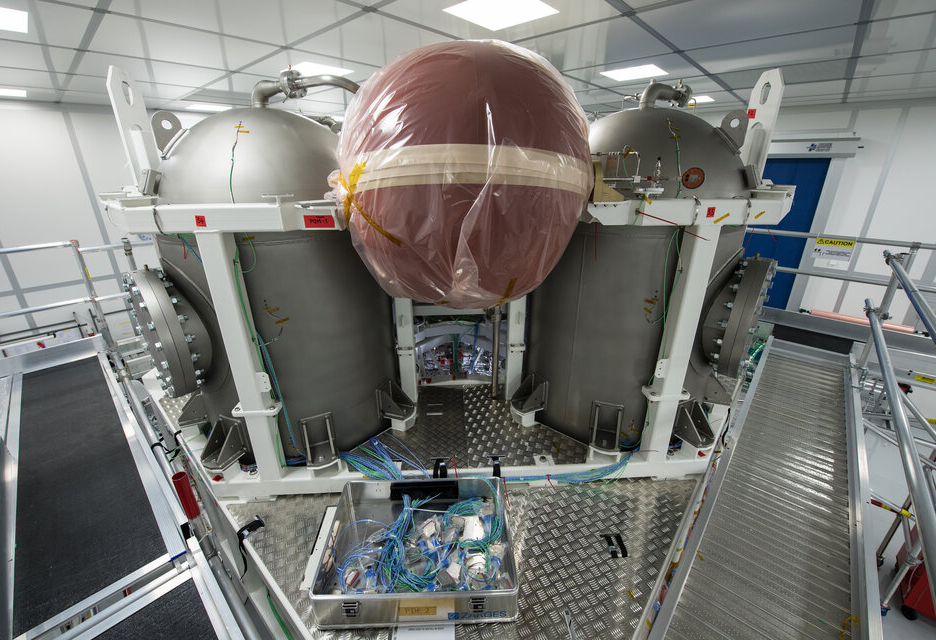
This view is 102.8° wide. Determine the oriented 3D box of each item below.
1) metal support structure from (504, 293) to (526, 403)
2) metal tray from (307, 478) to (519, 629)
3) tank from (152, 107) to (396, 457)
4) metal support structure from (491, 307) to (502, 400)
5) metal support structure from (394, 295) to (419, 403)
[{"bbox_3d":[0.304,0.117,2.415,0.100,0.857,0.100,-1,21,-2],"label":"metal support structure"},{"bbox_3d":[-0.195,0.936,1.568,0.720,0.180,0.510,-2,21,-3],"label":"metal tray"},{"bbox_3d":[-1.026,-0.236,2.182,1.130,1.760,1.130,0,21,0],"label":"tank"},{"bbox_3d":[0.182,0.169,2.409,0.050,0.750,0.050,-1,21,-2],"label":"metal support structure"},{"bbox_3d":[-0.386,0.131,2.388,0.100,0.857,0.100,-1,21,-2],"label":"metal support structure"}]

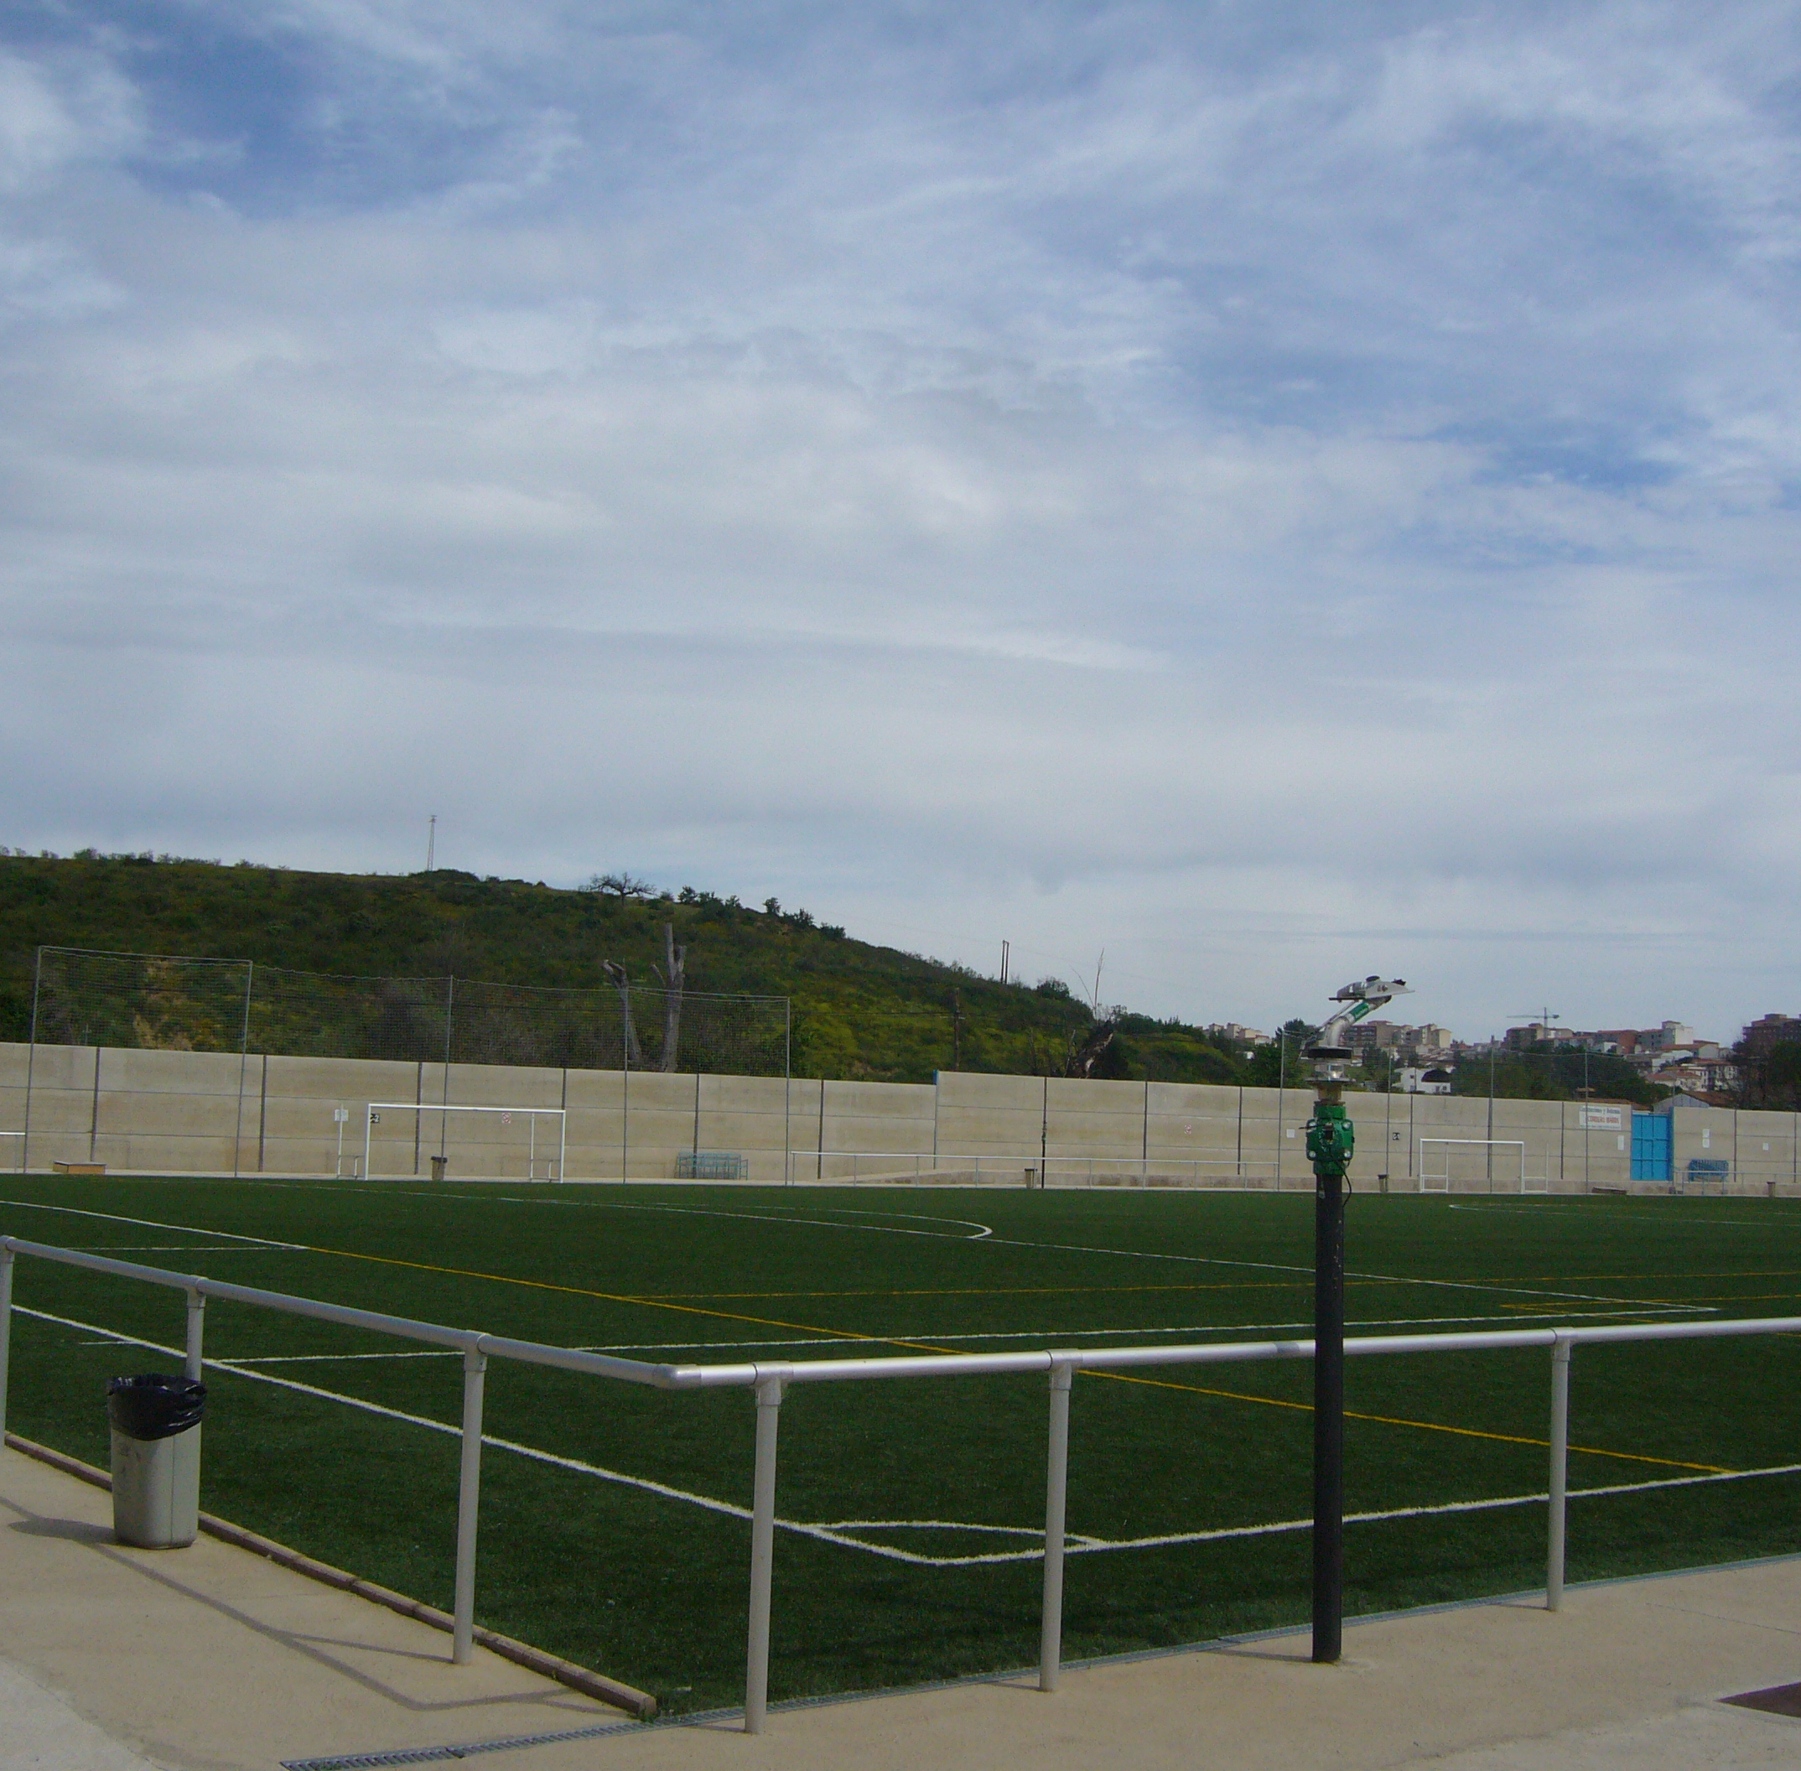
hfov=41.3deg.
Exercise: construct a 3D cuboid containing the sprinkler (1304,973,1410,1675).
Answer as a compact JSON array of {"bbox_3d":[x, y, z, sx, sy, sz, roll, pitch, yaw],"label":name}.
[{"bbox_3d":[1.565,1.450,8.177,0.180,2.290,0.560,-4,-8,45],"label":"sprinkler"}]

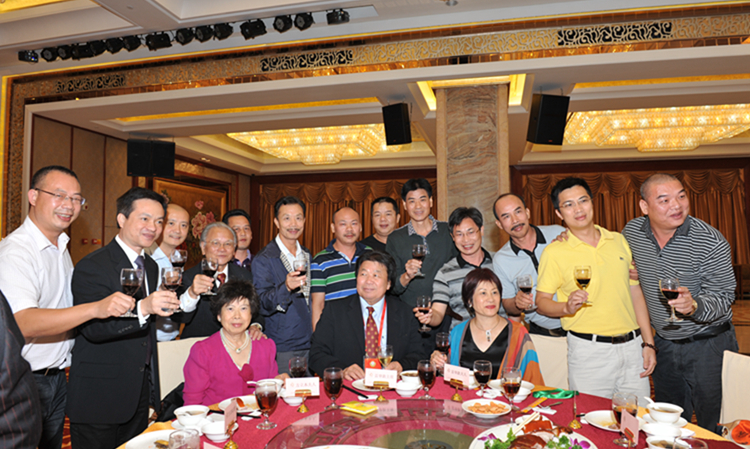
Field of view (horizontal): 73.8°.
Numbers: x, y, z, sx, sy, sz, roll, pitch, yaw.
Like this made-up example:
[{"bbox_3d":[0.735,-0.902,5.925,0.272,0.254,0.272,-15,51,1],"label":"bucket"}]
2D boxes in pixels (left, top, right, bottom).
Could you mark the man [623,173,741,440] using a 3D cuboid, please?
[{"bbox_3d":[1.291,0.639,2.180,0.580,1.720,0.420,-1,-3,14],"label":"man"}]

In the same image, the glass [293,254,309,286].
[{"bbox_3d":[-0.375,0.258,2.530,0.071,0.160,0.071,0,-3,0],"label":"glass"}]

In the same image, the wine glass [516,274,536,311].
[{"bbox_3d":[0.714,0.318,2.340,0.068,0.160,0.068,-11,2,0],"label":"wine glass"}]

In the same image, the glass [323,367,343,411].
[{"bbox_3d":[-0.155,0.620,1.893,0.073,0.144,0.073,0,-3,0],"label":"glass"}]

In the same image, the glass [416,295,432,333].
[{"bbox_3d":[0.235,0.422,2.370,0.071,0.160,0.071,0,-3,0],"label":"glass"}]

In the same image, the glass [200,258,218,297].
[{"bbox_3d":[-0.714,0.225,2.160,0.071,0.153,0.071,0,-3,0],"label":"glass"}]

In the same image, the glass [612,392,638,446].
[{"bbox_3d":[0.789,0.613,1.575,0.073,0.157,0.073,0,-3,0],"label":"glass"}]

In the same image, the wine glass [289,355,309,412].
[{"bbox_3d":[-0.316,0.626,2.064,0.073,0.150,0.073,0,-3,0],"label":"wine glass"}]

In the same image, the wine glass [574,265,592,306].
[{"bbox_3d":[0.857,0.248,2.050,0.072,0.152,0.072,0,-3,0],"label":"wine glass"}]

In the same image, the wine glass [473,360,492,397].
[{"bbox_3d":[0.464,0.658,2.149,0.075,0.161,0.075,0,-3,0],"label":"wine glass"}]

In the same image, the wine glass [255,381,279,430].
[{"bbox_3d":[-0.366,0.612,1.696,0.075,0.144,0.075,0,-3,0],"label":"wine glass"}]

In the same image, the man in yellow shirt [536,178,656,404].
[{"bbox_3d":[0.994,0.629,2.253,0.520,1.680,0.420,0,-3,7],"label":"man in yellow shirt"}]

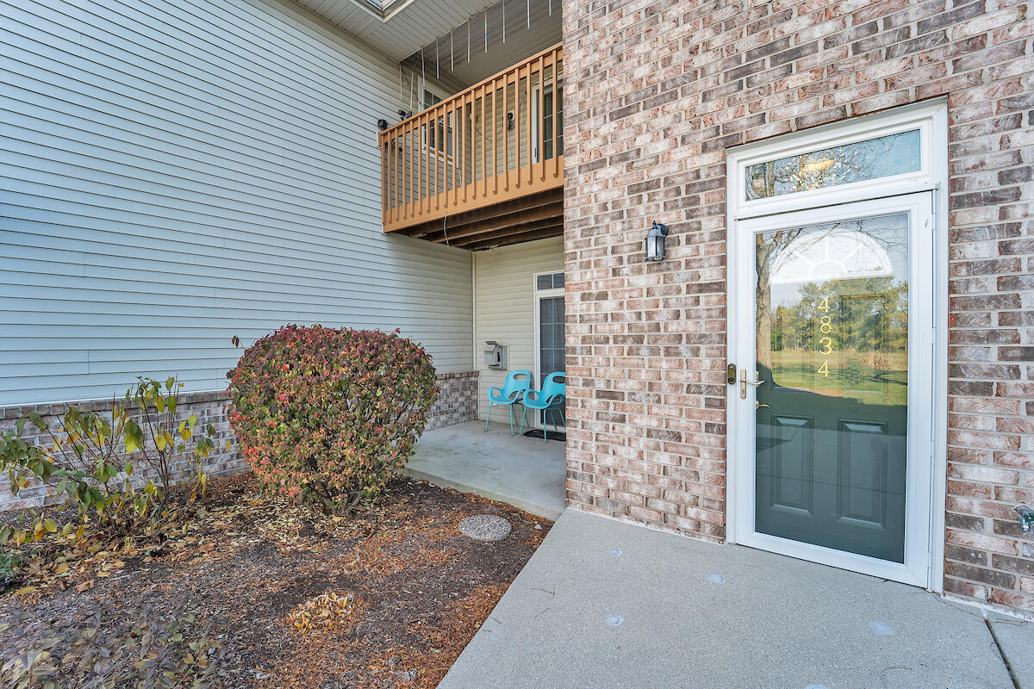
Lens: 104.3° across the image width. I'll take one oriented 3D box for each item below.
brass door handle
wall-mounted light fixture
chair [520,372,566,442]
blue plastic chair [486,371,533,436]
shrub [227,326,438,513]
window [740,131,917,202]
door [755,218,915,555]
[{"bbox_3d":[1.426,0.247,2.435,0.135,0.180,0.075,0,0,34],"label":"brass door handle"},{"bbox_3d":[0.933,-0.671,2.670,0.130,0.265,0.210,0,0,34],"label":"wall-mounted light fixture"},{"bbox_3d":[0.385,0.836,5.500,0.600,0.840,0.550,0,0,41],"label":"chair"},{"bbox_3d":[-0.115,0.836,5.850,0.600,0.840,0.550,0,0,37],"label":"blue plastic chair"},{"bbox_3d":[-1.400,0.610,3.240,1.460,1.440,1.460,0,0,-23],"label":"shrub"},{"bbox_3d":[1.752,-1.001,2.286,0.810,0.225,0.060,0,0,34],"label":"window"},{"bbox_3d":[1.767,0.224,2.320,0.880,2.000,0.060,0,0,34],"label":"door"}]

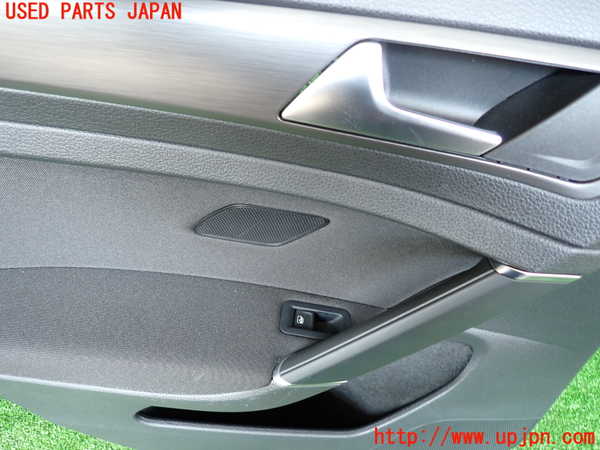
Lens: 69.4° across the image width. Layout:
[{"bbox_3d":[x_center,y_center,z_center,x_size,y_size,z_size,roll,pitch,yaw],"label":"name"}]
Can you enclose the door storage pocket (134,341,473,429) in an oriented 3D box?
[{"bbox_3d":[0.004,0.174,0.480,0.360,0.085,0.055,2,30,-1],"label":"door storage pocket"}]

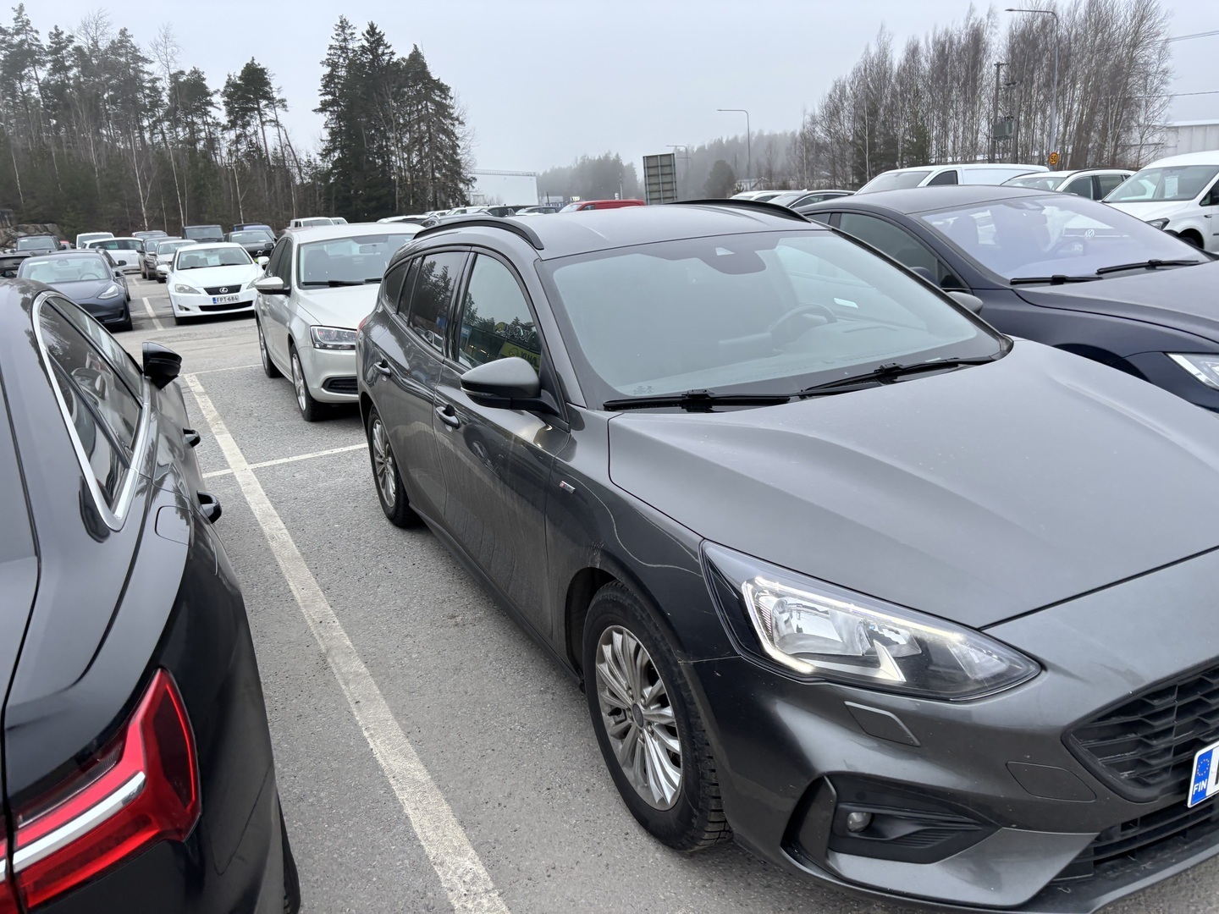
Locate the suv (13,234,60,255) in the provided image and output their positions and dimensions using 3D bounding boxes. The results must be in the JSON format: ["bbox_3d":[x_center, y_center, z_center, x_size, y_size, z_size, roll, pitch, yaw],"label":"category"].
[{"bbox_3d":[-24.197,-8.480,39.078,1.880,1.790,4.700,-11,16,-24],"label":"suv"}]

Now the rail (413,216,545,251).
[{"bbox_3d":[-0.619,-0.926,3.787,0.085,0.130,1.830,-11,17,-24],"label":"rail"}]

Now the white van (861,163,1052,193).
[{"bbox_3d":[7.690,-5.760,21.250,5.100,1.920,1.920,-11,16,-24],"label":"white van"}]

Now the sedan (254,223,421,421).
[{"bbox_3d":[-2.343,-1.453,8.732,1.840,1.475,4.644,-12,17,-24],"label":"sedan"}]

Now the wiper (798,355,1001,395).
[{"bbox_3d":[0.864,-0.244,2.660,0.700,0.070,0.080,-10,16,-21],"label":"wiper"}]

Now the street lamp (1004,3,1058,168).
[{"bbox_3d":[21.755,-17.817,47.127,2.750,9.600,0.300,-7,14,-14],"label":"street lamp"}]

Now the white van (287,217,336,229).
[{"bbox_3d":[-15.122,-11.213,47.127,1.900,1.960,4.900,-11,16,-24],"label":"white van"}]

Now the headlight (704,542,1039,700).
[{"bbox_3d":[0.455,0.296,1.671,0.410,0.245,0.490,-11,17,-24],"label":"headlight"}]

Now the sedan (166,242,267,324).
[{"bbox_3d":[-7.775,-3.510,18.007,1.850,1.430,4.580,-12,17,-25],"label":"sedan"}]

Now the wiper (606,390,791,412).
[{"bbox_3d":[0.241,-0.143,2.397,0.550,0.060,0.080,-3,15,-7],"label":"wiper"}]

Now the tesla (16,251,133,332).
[{"bbox_3d":[-10.033,-3.102,17.002,1.890,1.443,4.694,-12,17,-25],"label":"tesla"}]

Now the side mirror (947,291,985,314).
[{"bbox_3d":[1.293,-0.513,3.247,0.232,0.152,0.208,-11,17,-24],"label":"side mirror"}]

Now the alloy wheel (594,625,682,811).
[{"bbox_3d":[0.139,0.595,2.187,0.170,0.437,0.437,-11,17,-24],"label":"alloy wheel"}]

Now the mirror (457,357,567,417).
[{"bbox_3d":[-0.281,-0.199,2.544,0.232,0.152,0.208,-11,17,-24],"label":"mirror"}]

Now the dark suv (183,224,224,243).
[{"bbox_3d":[-16.702,-8.634,37.993,1.850,1.820,4.500,-11,16,-24],"label":"dark suv"}]

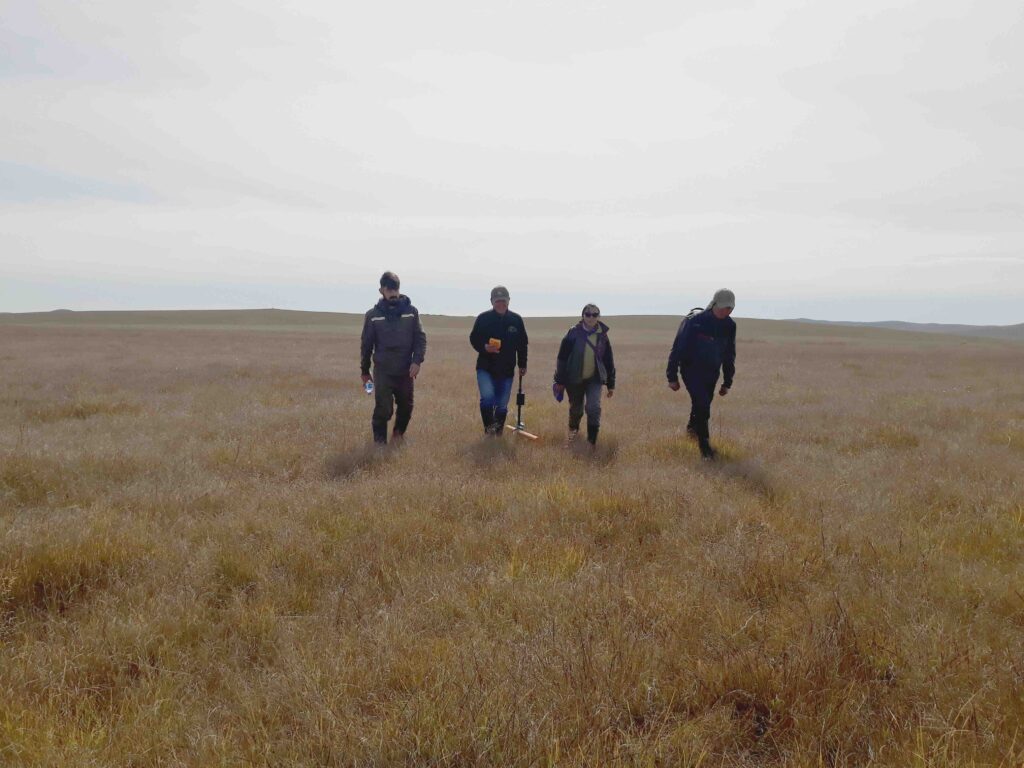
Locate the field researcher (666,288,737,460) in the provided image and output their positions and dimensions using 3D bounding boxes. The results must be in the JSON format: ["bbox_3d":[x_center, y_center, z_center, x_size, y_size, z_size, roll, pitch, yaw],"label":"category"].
[{"bbox_3d":[1.922,-0.096,8.100,0.640,1.720,0.750,-2,5,-20],"label":"field researcher"}]

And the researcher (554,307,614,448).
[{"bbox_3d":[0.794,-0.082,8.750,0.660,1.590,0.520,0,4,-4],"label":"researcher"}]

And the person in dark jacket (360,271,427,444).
[{"bbox_3d":[-1.261,-0.245,8.500,0.680,1.870,0.580,-1,4,-9],"label":"person in dark jacket"}]

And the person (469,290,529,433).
[{"bbox_3d":[-0.144,-0.236,9.200,0.660,1.740,0.500,0,4,-3],"label":"person"}]

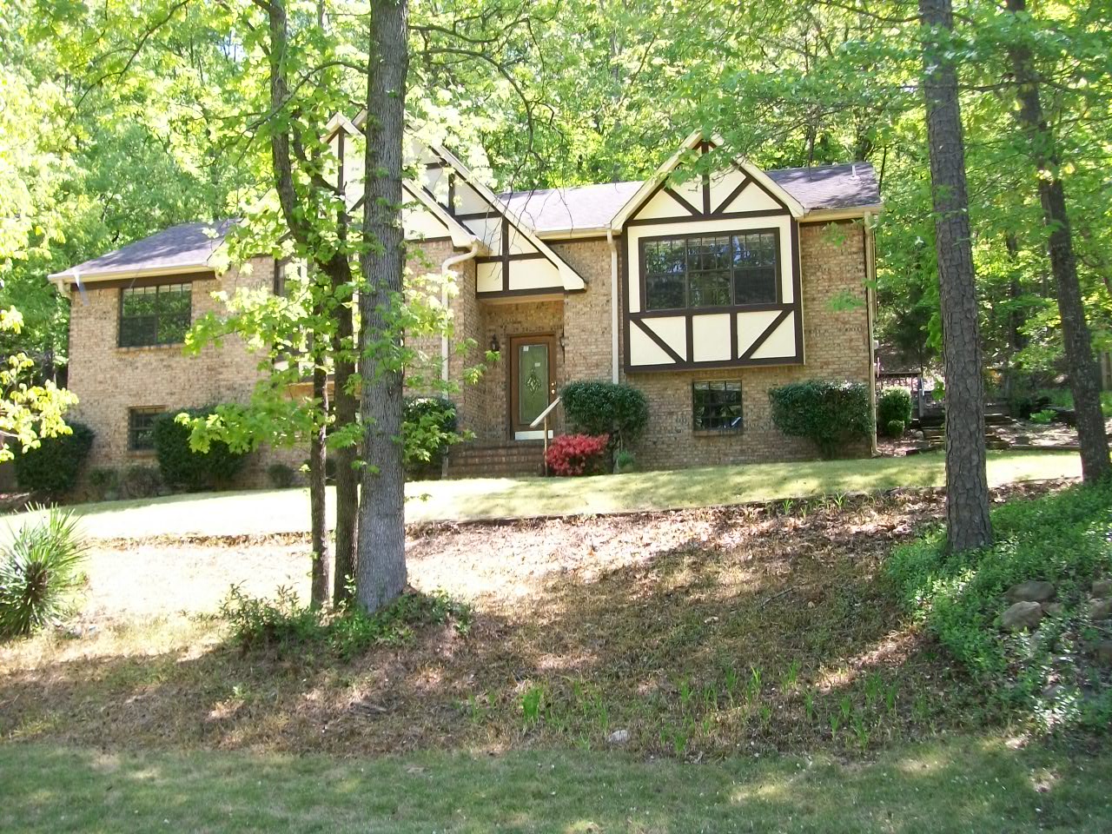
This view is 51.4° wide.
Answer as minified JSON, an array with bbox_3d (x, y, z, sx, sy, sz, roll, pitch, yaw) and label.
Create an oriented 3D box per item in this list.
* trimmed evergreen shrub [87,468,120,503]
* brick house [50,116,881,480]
[{"bbox_3d":[-9.425,1.419,24.060,0.723,0.723,0.687,-2,-7,14],"label":"trimmed evergreen shrub"},{"bbox_3d":[-1.594,-2.253,26.806,17.530,8.150,9.800,-2,-7,14],"label":"brick house"}]

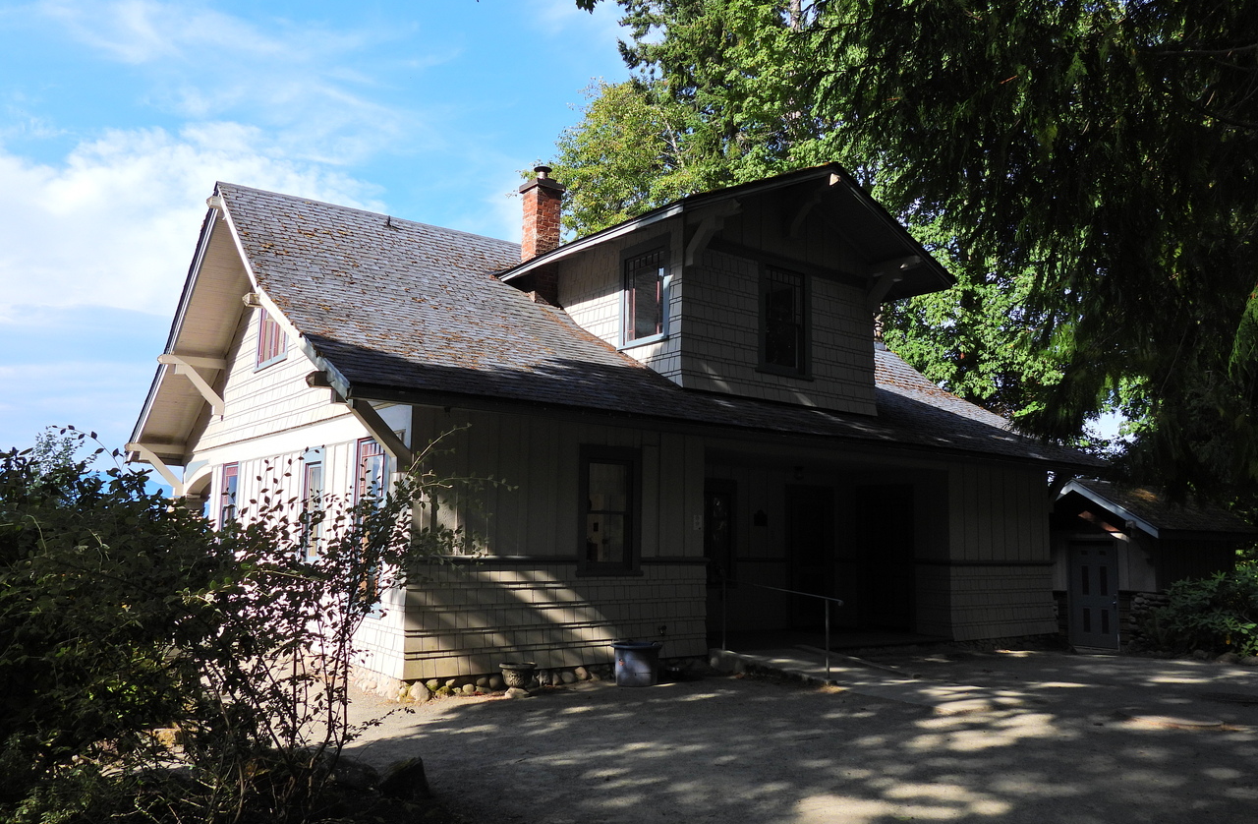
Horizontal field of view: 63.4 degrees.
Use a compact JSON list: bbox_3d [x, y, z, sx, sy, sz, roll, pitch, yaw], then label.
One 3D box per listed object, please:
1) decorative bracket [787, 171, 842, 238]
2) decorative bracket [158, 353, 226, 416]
[{"bbox_3d":[2.552,-2.862,14.167,0.148,0.704,0.985,6,-9,-36],"label":"decorative bracket"},{"bbox_3d":[-7.106,-0.418,16.491,1.074,0.906,0.153,6,-9,-36],"label":"decorative bracket"}]

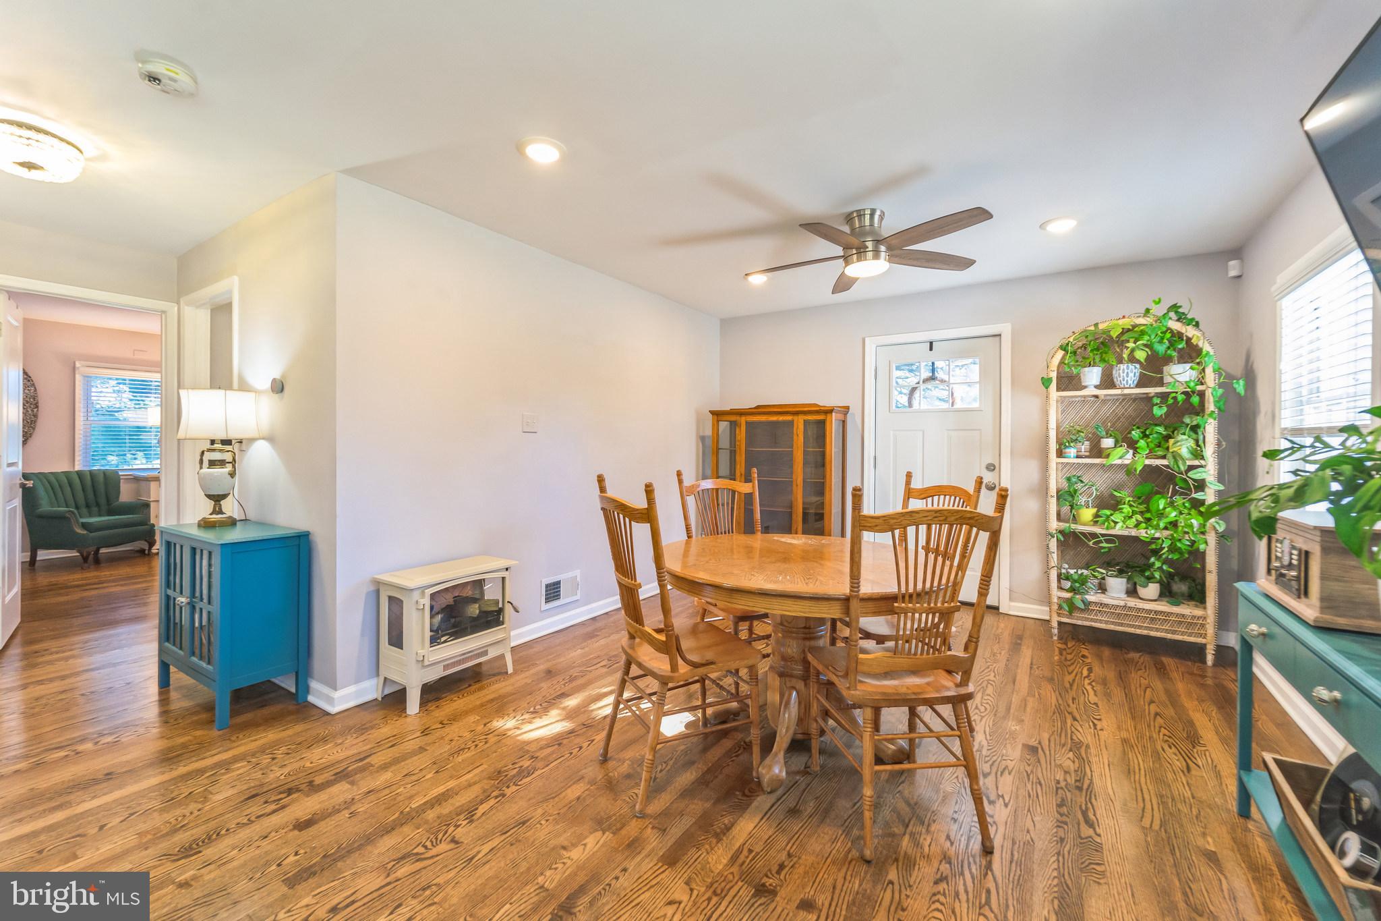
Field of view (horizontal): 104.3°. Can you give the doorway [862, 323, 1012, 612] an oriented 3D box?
[{"bbox_3d":[1.893,0.049,4.228,1.047,2.113,0.120,1,2,34],"label":"doorway"}]

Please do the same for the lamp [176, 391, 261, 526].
[{"bbox_3d":[-2.421,-0.014,2.760,0.340,0.700,0.340,1,2,33],"label":"lamp"}]

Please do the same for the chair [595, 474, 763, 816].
[{"bbox_3d":[-0.045,0.598,1.993,0.515,1.085,0.485,0,1,-29],"label":"chair"}]

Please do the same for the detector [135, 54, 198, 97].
[{"bbox_3d":[-1.691,-1.240,1.735,0.147,0.055,0.147,1,2,33],"label":"detector"}]

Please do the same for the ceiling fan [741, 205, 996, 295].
[{"bbox_3d":[0.956,-1.173,2.914,1.280,0.285,1.300,0,2,-31],"label":"ceiling fan"}]

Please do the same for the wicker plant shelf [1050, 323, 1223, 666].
[{"bbox_3d":[2.682,0.151,3.327,0.790,1.970,0.360,1,2,33],"label":"wicker plant shelf"}]

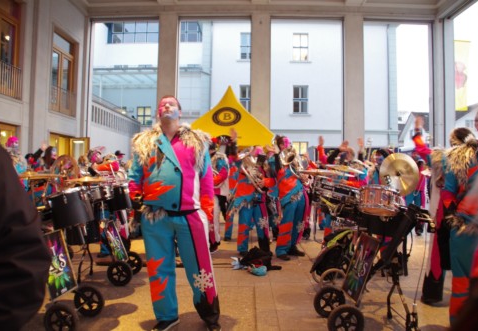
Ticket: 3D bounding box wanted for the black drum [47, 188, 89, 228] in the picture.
[{"bbox_3d":[-1.381,0.355,3.050,0.330,0.270,0.330,-8,0,0],"label":"black drum"}]

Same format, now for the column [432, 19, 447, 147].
[{"bbox_3d":[7.911,-2.092,14.671,0.550,7.606,0.550,0,-2,2],"label":"column"}]

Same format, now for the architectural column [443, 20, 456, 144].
[{"bbox_3d":[8.259,-2.073,14.572,0.470,7.565,0.500,0,-2,2],"label":"architectural column"}]

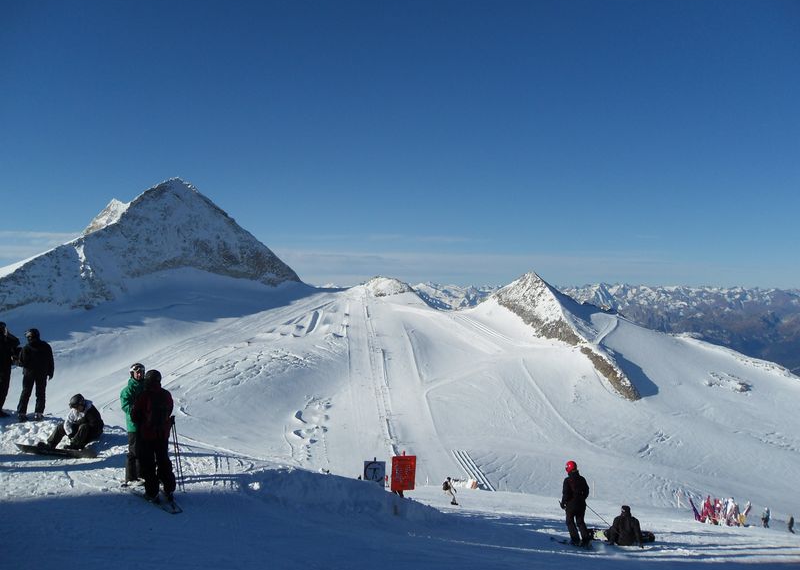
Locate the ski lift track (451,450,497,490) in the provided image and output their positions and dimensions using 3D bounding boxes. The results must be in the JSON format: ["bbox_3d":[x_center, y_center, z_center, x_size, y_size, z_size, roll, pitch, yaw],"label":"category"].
[{"bbox_3d":[10.449,26.372,115.000,1.900,2.200,14.500,0,0,-12],"label":"ski lift track"}]

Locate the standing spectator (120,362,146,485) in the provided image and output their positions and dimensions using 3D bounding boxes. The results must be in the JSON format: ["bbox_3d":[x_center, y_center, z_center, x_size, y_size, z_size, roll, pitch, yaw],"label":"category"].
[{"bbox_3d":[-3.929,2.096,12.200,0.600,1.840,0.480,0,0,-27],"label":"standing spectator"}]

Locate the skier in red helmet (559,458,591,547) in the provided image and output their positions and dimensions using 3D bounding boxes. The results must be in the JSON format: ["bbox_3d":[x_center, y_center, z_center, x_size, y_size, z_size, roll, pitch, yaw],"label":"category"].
[{"bbox_3d":[3.667,4.575,16.900,0.600,1.830,0.460,0,0,-30],"label":"skier in red helmet"}]

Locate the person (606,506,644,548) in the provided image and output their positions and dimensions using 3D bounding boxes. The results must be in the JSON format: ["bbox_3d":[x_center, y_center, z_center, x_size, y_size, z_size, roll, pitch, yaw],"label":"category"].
[{"bbox_3d":[4.812,5.165,17.300,0.750,0.900,0.900,0,0,-9],"label":"person"}]

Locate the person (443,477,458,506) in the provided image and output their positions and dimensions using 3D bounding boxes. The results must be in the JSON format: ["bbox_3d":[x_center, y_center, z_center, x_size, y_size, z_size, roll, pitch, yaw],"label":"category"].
[{"bbox_3d":[3.028,12.381,48.500,0.750,1.700,0.650,0,0,-24],"label":"person"}]

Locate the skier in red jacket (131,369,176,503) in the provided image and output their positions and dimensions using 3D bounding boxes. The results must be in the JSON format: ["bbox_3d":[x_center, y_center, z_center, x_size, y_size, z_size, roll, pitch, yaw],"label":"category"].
[{"bbox_3d":[-3.513,2.163,11.550,0.630,1.860,0.500,0,0,-18],"label":"skier in red jacket"}]

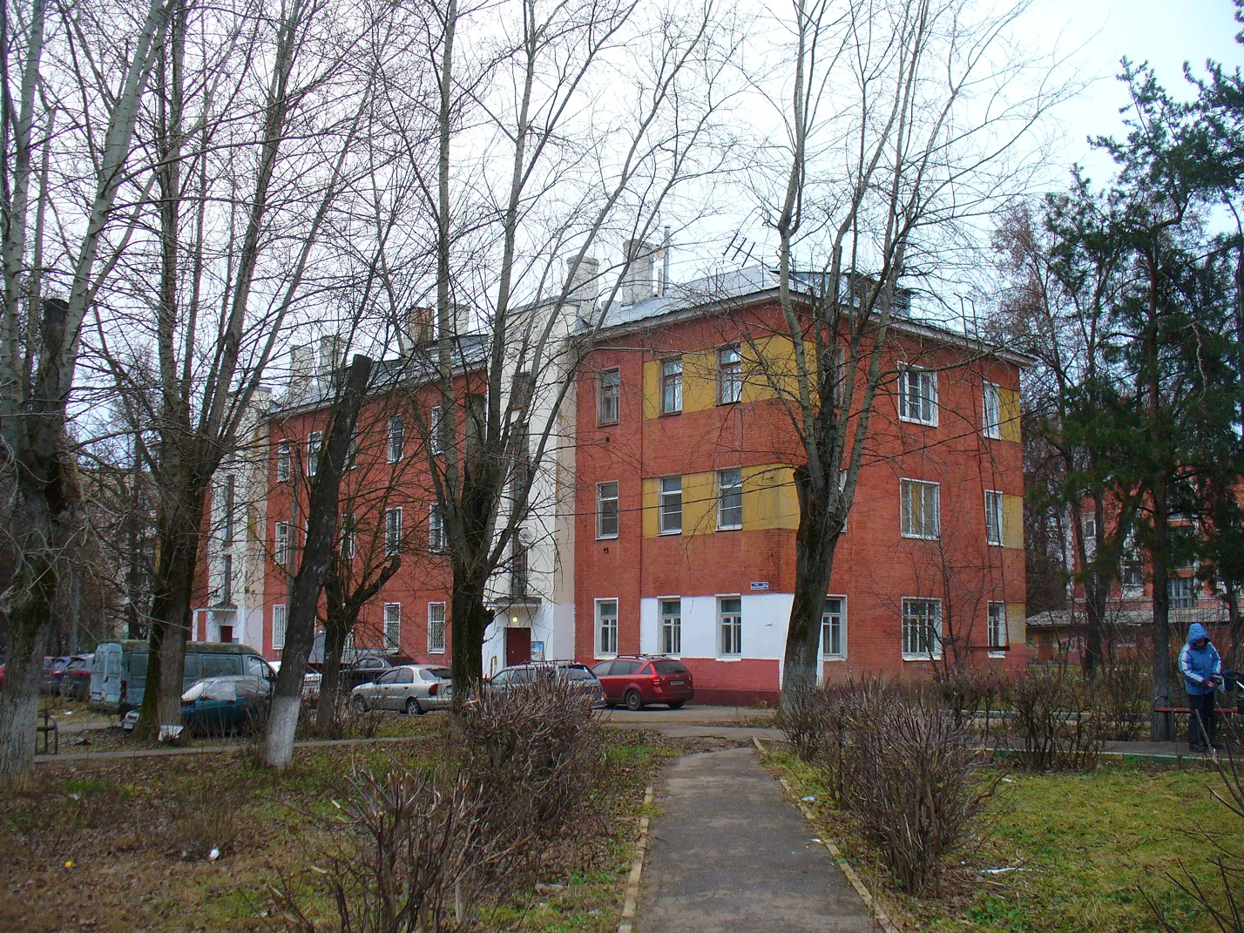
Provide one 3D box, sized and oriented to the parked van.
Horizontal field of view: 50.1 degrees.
[{"bbox_3d":[-11.353,5.647,35.551,4.950,2.000,1.880,7,-10,-42],"label":"parked van"}]

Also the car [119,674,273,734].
[{"bbox_3d":[-10.592,6.025,34.300,4.270,1.420,1.680,7,-10,-42],"label":"car"}]

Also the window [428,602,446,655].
[{"bbox_3d":[-6.479,5.685,46.579,0.150,1.780,1.060,7,-10,-42],"label":"window"}]

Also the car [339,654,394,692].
[{"bbox_3d":[-7.877,7.204,45.000,1.750,1.430,4.600,7,-10,-43],"label":"car"}]

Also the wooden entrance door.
[{"bbox_3d":[-3.530,6.567,45.372,0.120,2.100,1.280,7,-10,-42],"label":"wooden entrance door"}]

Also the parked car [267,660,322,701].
[{"bbox_3d":[-11.021,7.141,44.002,1.700,1.440,4.300,7,-10,-42],"label":"parked car"}]

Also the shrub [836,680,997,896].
[{"bbox_3d":[1.954,2.107,8.909,1.032,1.299,1.032,0,-7,0],"label":"shrub"}]

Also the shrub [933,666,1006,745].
[{"bbox_3d":[5.566,3.746,21.300,1.150,1.280,1.150,1,-7,0],"label":"shrub"}]

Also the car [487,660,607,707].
[{"bbox_3d":[-2.521,5.972,36.500,1.700,1.480,4.350,7,-10,-43],"label":"car"}]

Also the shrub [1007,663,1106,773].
[{"bbox_3d":[5.031,2.906,15.517,1.174,1.161,1.115,0,-7,0],"label":"shrub"}]

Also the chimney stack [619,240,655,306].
[{"bbox_3d":[0.581,-7.296,51.114,1.060,2.565,0.640,7,-10,-42],"label":"chimney stack"}]

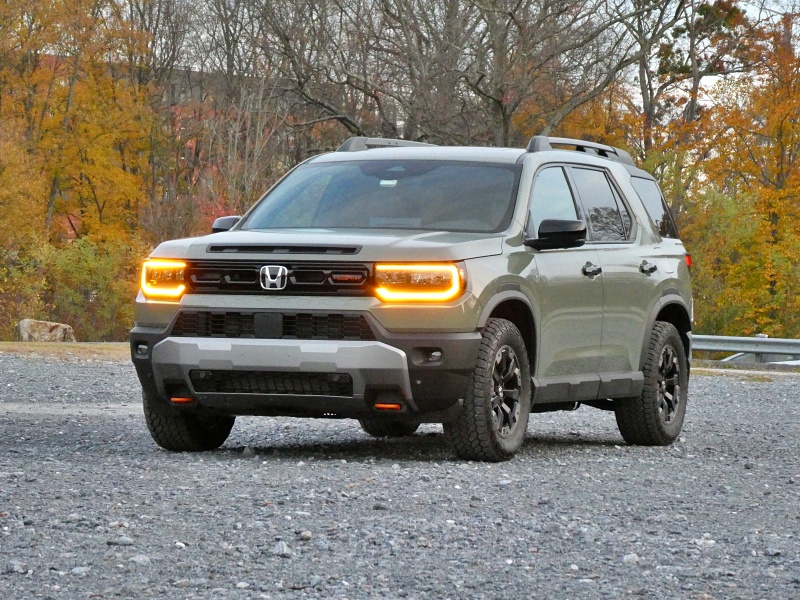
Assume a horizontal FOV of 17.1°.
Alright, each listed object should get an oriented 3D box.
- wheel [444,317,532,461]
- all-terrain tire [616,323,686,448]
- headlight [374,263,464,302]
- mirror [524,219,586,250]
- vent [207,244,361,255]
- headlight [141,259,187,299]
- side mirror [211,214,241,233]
[{"bbox_3d":[0.472,0.484,14.185,0.275,0.785,0.784,1,-1,19],"label":"wheel"},{"bbox_3d":[1.602,0.534,16.845,0.275,0.785,0.784,1,-1,23],"label":"all-terrain tire"},{"bbox_3d":[0.104,-0.087,13.570,0.410,0.210,0.240,1,-1,23],"label":"headlight"},{"bbox_3d":[0.864,-0.366,14.736,0.300,0.180,0.190,1,-1,23],"label":"mirror"},{"bbox_3d":[-0.605,-0.260,13.801,0.874,0.055,0.075,1,-1,23],"label":"vent"},{"bbox_3d":[-1.267,-0.106,14.153,0.410,0.210,0.240,1,-1,23],"label":"headlight"},{"bbox_3d":[-0.949,-0.395,15.506,0.300,0.180,0.190,1,-1,23],"label":"side mirror"}]

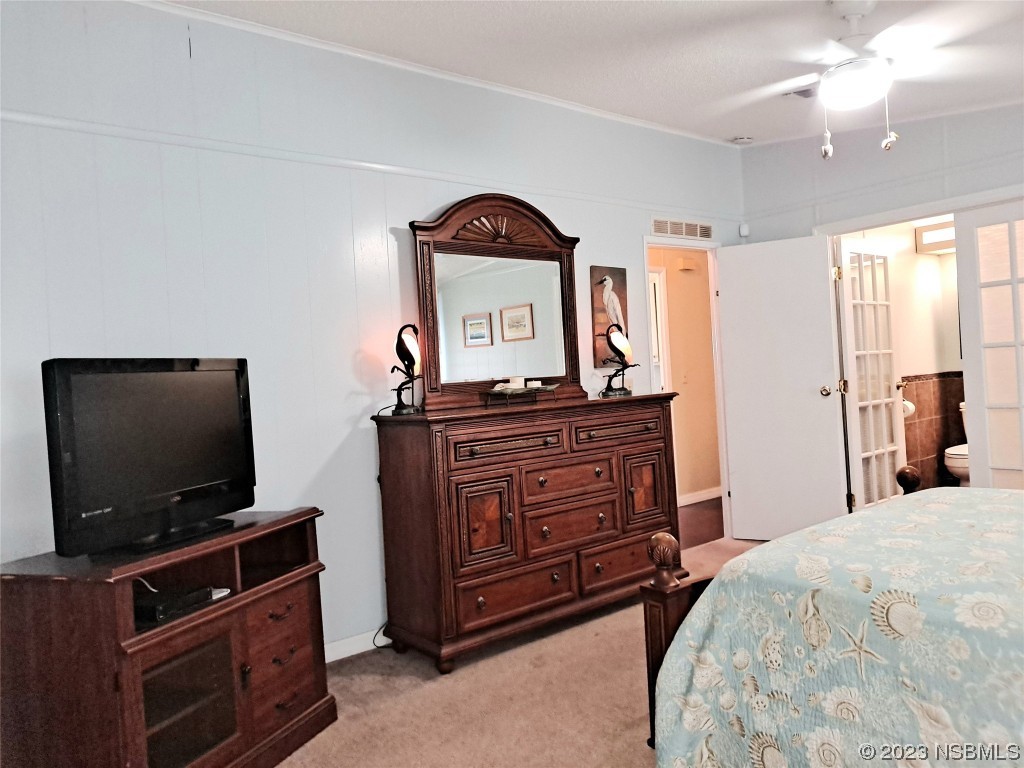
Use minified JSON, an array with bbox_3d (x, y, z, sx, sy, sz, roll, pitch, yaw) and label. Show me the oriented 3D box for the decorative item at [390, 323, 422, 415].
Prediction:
[{"bbox_3d":[-0.482,-0.066,3.395,0.145,0.420,0.175,-3,1,42],"label":"decorative item"}]

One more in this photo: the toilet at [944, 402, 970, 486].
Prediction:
[{"bbox_3d":[3.884,0.551,6.083,0.720,0.770,0.460,-4,1,-38],"label":"toilet"}]

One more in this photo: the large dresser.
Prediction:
[{"bbox_3d":[0.169,0.639,3.783,1.645,1.075,0.505,-4,1,-38],"label":"large dresser"}]

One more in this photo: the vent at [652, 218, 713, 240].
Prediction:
[{"bbox_3d":[1.181,-1.044,5.018,0.640,0.110,0.030,-4,1,-38],"label":"vent"}]

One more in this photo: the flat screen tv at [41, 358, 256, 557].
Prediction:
[{"bbox_3d":[-1.185,0.213,2.559,0.210,0.600,0.800,-3,1,22],"label":"flat screen tv"}]

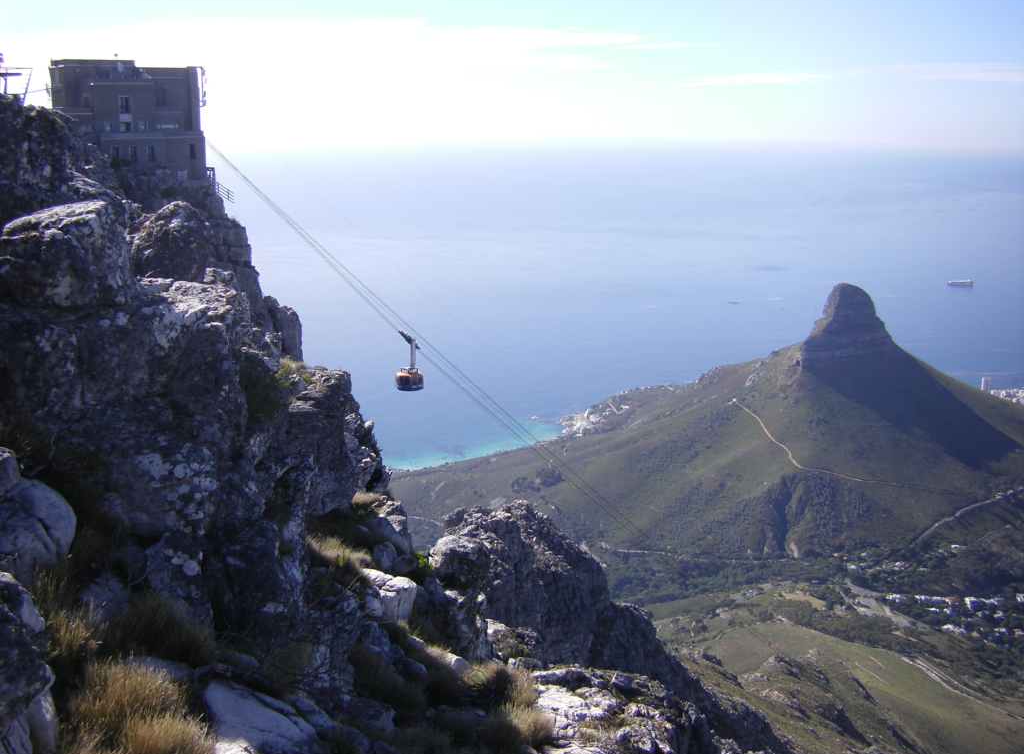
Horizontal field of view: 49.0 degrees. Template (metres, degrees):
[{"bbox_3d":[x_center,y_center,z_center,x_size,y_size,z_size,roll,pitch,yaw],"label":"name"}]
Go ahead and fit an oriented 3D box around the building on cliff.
[{"bbox_3d":[-53.565,-35.670,157.000,17.139,16.324,13.500,-10,16,-37],"label":"building on cliff"}]

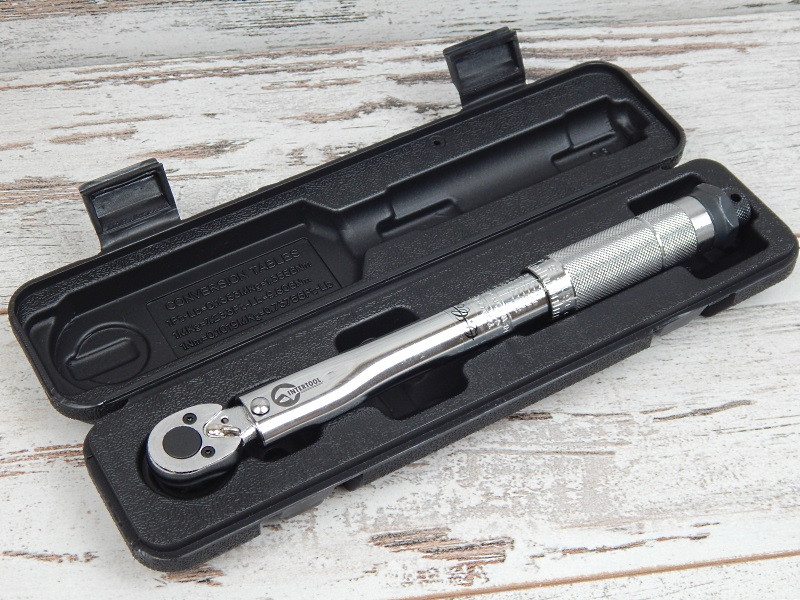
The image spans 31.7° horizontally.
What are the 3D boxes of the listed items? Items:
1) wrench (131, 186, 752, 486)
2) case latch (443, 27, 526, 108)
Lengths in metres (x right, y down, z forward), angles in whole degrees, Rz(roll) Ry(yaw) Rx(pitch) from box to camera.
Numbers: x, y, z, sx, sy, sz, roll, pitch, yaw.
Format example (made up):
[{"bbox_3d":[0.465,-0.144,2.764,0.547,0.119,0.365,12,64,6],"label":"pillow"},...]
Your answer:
[{"bbox_3d":[0.029,0.012,0.585,0.280,0.030,0.028,-24,55,-17],"label":"wrench"},{"bbox_3d":[0.040,-0.110,0.666,0.035,0.031,0.009,-24,27,-17],"label":"case latch"}]

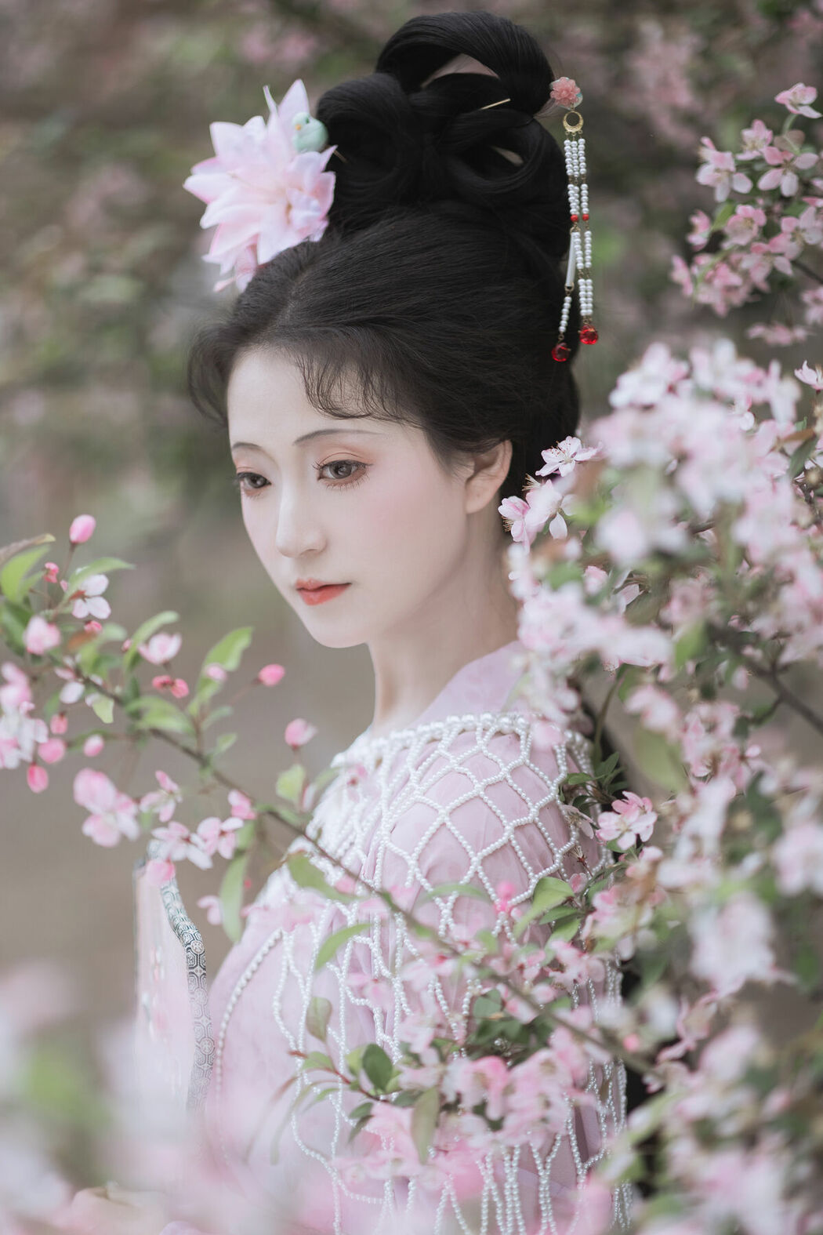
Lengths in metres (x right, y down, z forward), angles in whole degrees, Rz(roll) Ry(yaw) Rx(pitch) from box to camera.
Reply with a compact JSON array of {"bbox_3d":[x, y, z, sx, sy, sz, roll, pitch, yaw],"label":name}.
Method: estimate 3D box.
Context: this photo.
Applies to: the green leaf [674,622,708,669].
[{"bbox_3d":[0.153,0.016,1.600,0.014,0.028,0.010,30,0,10],"label":"green leaf"}]

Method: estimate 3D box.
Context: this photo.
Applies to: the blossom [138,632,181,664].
[{"bbox_3d":[-0.133,0.016,1.540,0.023,0.017,0.021,0,2,-11],"label":"blossom"}]

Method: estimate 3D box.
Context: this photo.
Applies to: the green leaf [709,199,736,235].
[{"bbox_3d":[0.213,-0.275,2.000,0.011,0.028,0.010,34,0,14],"label":"green leaf"}]

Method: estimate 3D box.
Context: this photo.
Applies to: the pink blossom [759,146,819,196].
[{"bbox_3d":[0.226,-0.268,1.750,0.037,0.031,0.021,0,2,0],"label":"pink blossom"}]

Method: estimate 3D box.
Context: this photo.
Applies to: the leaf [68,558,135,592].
[{"bbox_3d":[-0.177,-0.024,1.660,0.039,0.013,0.012,-22,-16,0],"label":"leaf"}]

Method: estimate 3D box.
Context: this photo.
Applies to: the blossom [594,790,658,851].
[{"bbox_3d":[0.131,0.123,1.770,0.036,0.035,0.028,0,0,12],"label":"blossom"}]

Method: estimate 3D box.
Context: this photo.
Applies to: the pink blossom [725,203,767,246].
[{"bbox_3d":[0.200,-0.236,1.750,0.025,0.025,0.022,-1,2,-17],"label":"pink blossom"}]

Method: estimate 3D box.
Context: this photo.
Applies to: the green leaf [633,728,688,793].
[{"bbox_3d":[0.122,0.070,1.430,0.027,0.032,0.018,0,2,11],"label":"green leaf"}]

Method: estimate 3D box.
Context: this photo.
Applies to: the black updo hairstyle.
[{"bbox_3d":[-0.017,-0.222,1.840,0.215,0.320,0.265,1,7,38],"label":"black updo hairstyle"}]

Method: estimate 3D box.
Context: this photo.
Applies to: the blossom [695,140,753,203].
[{"bbox_3d":[0.187,-0.269,1.750,0.034,0.038,0.026,0,2,11],"label":"blossom"}]

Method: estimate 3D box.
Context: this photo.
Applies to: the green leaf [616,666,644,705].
[{"bbox_3d":[0.111,0.034,1.480,0.016,0.022,0.013,0,2,0],"label":"green leaf"}]

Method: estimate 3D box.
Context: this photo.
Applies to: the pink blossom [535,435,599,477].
[{"bbox_3d":[0.086,-0.090,1.620,0.035,0.023,0.028,1,2,19],"label":"pink blossom"}]

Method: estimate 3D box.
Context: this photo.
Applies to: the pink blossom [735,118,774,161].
[{"bbox_3d":[0.235,-0.328,2.000,0.026,0.028,0.022,0,0,18],"label":"pink blossom"}]

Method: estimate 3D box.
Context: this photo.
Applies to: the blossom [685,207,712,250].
[{"bbox_3d":[0.197,-0.267,2.000,0.019,0.027,0.027,0,0,-30],"label":"blossom"}]

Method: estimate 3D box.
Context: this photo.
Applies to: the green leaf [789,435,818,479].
[{"bbox_3d":[0.229,-0.093,1.700,0.013,0.029,0.010,32,0,14],"label":"green leaf"}]

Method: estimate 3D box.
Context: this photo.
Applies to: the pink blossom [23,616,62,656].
[{"bbox_3d":[-0.191,0.009,1.510,0.020,0.021,0.020,0,2,0],"label":"pink blossom"}]

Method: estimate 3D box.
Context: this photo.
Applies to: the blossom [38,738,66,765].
[{"bbox_3d":[-0.189,0.070,1.530,0.015,0.014,0.015,0,2,0],"label":"blossom"}]

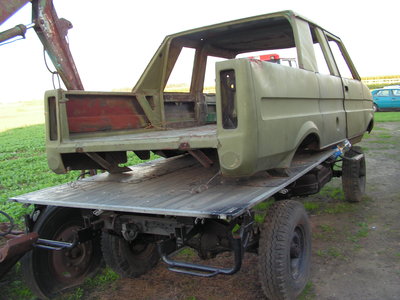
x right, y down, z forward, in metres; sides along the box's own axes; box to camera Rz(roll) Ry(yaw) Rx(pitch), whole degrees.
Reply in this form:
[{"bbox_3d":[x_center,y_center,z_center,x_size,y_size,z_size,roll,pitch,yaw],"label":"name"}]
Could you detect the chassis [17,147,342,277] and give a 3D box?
[{"bbox_3d":[0.109,0.445,3.928,1.787,0.550,2.800,1,8,29],"label":"chassis"}]

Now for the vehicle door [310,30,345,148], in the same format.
[{"bbox_3d":[1.212,-0.622,4.002,0.180,1.120,0.920,-2,5,33],"label":"vehicle door"}]

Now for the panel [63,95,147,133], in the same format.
[{"bbox_3d":[-0.871,-0.362,4.096,0.060,0.360,1.080,-2,5,33],"label":"panel"}]

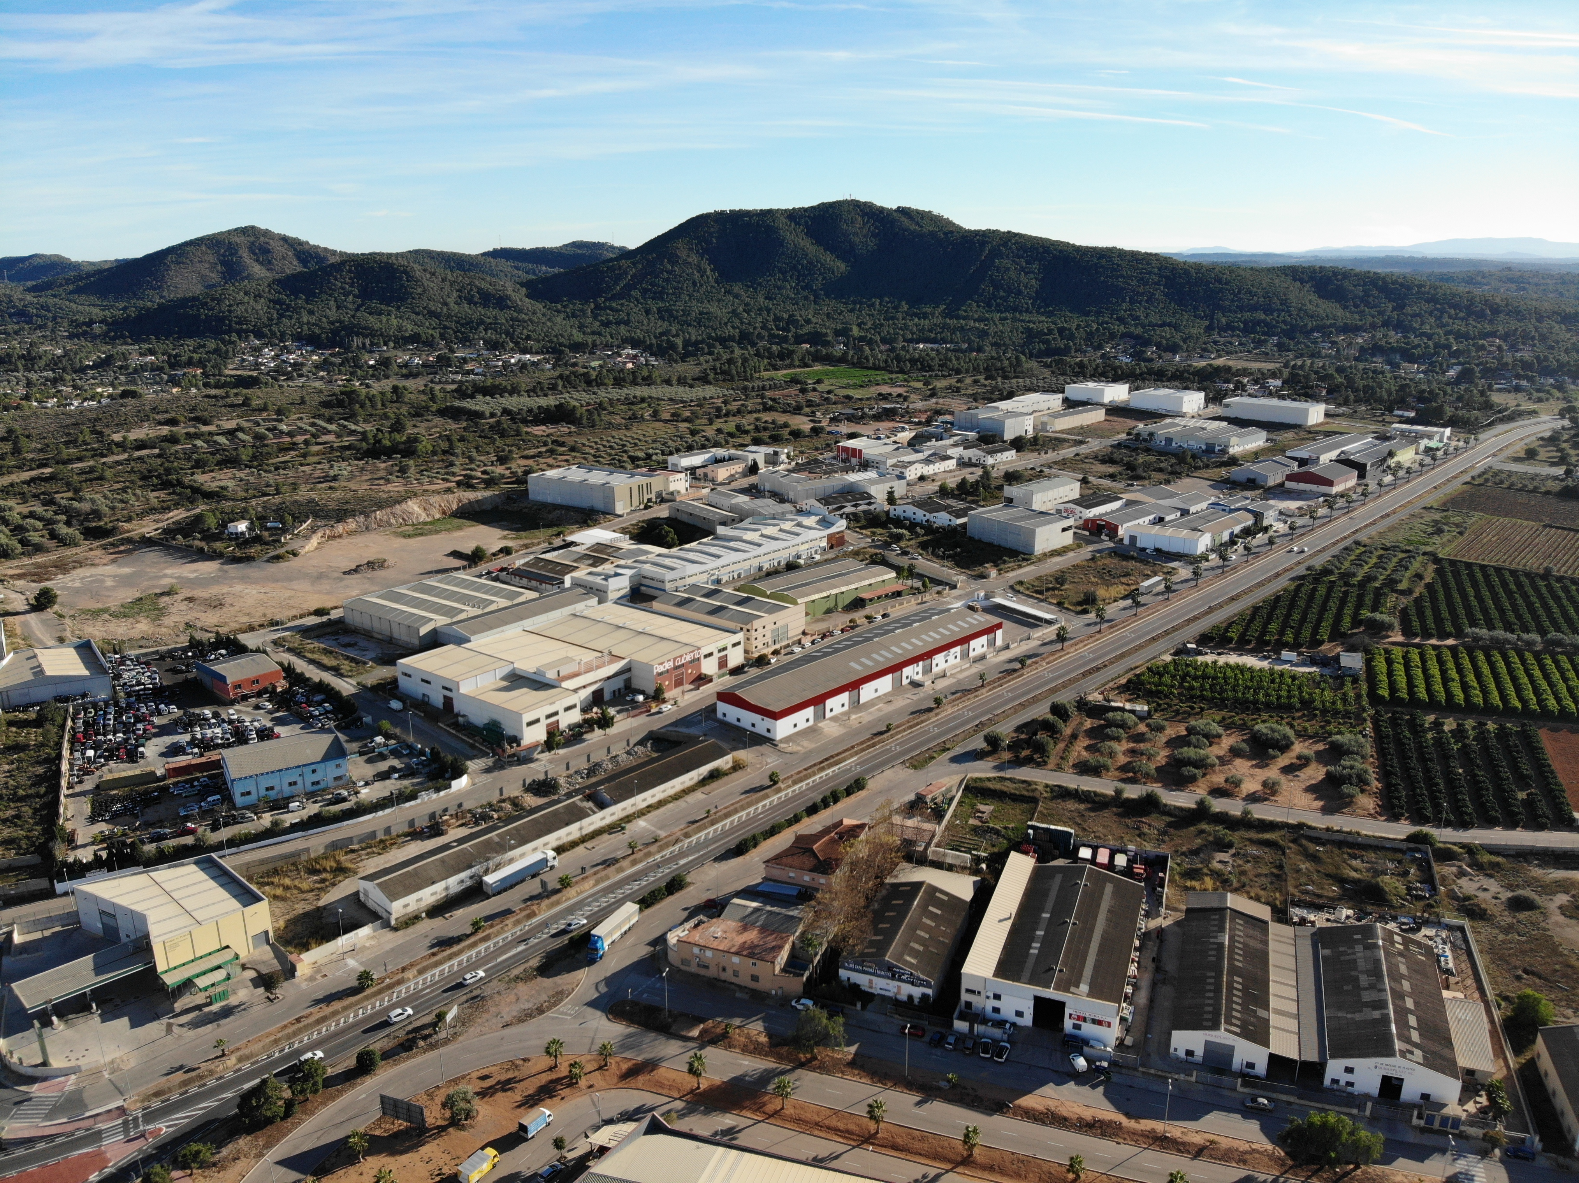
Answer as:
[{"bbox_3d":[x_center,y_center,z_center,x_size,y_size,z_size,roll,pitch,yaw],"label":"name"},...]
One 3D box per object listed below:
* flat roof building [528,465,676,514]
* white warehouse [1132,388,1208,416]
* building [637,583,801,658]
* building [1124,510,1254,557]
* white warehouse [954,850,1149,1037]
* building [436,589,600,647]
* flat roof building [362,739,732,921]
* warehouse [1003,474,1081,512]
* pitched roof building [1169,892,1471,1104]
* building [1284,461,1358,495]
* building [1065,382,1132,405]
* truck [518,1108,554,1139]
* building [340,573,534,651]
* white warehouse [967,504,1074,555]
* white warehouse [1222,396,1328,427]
[{"bbox_3d":[-94.510,-50.757,537.203,56.830,12.230,35.220,11,20,32],"label":"flat roof building"},{"bbox_3d":[310.220,-156.610,896.710,44.660,11.500,39.000,15,23,41],"label":"white warehouse"},{"bbox_3d":[-21.515,8.573,370.285,45.980,11.210,26.900,13,21,36],"label":"building"},{"bbox_3d":[183.490,-28.270,499.290,33.390,7.500,60.000,15,23,41],"label":"building"},{"bbox_3d":[50.914,66.111,207.574,26.580,8.830,42.060,7,18,22],"label":"white warehouse"},{"bbox_3d":[-90.550,9.120,369.050,18.070,8.200,53.200,12,21,36],"label":"building"},{"bbox_3d":[-49.010,49.220,241.610,12.430,6.100,89.660,15,22,40],"label":"flat roof building"},{"bbox_3d":[122.988,-48.353,532.067,38.390,8.960,17.400,-15,22,-40],"label":"warehouse"},{"bbox_3d":[88.450,66.370,182.730,44.000,7.300,41.000,6,18,19],"label":"pitched roof building"},{"bbox_3d":[268.468,-58.180,551.467,22.670,9.670,35.420,15,23,41],"label":"building"},{"bbox_3d":[269.580,-174.670,957.380,35.540,11.000,48.550,14,21,38],"label":"building"},{"bbox_3d":[-42.097,88.256,182.169,2.090,2.830,5.220,12,21,34],"label":"truck"},{"bbox_3d":[-120.390,5.170,382.670,41.970,7.900,50.670,12,21,35],"label":"building"},{"bbox_3d":[99.167,-27.189,470.767,25.240,10.570,36.760,-14,22,-38],"label":"white warehouse"},{"bbox_3d":[328.701,-122.684,743.921,57.950,11.100,27.870,16,23,42],"label":"white warehouse"}]

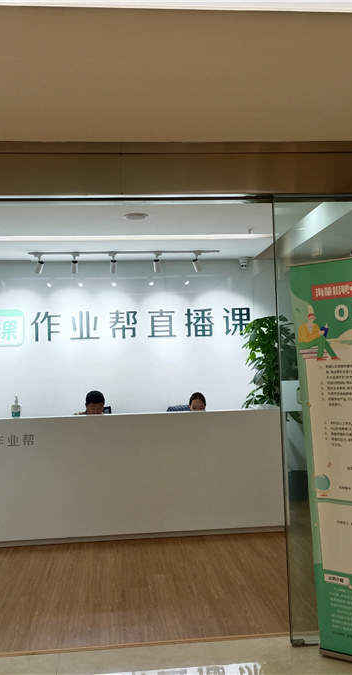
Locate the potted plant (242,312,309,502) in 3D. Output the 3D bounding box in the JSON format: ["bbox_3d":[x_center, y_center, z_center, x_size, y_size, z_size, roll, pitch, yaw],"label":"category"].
[{"bbox_3d":[1.140,0.781,7.151,0.860,2.050,0.760,-2,-2,-6],"label":"potted plant"}]

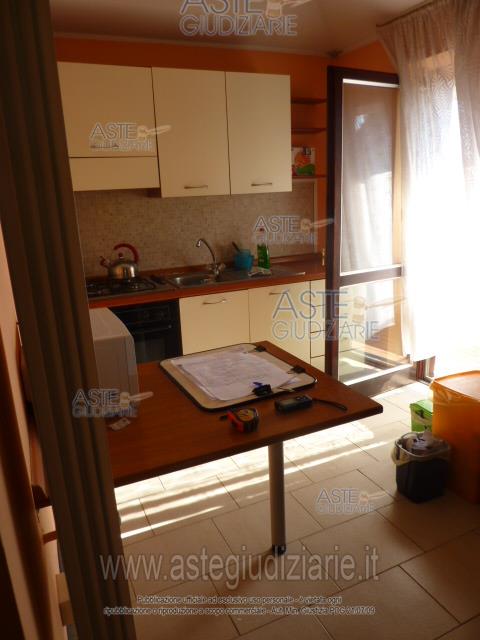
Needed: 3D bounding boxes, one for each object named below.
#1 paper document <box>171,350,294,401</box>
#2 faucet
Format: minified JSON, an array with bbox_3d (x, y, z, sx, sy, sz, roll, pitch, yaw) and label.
[{"bbox_3d":[-0.032,0.187,1.680,0.315,0.010,0.420,-9,16,-22],"label":"paper document"},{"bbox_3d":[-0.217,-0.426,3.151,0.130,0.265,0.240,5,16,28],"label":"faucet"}]

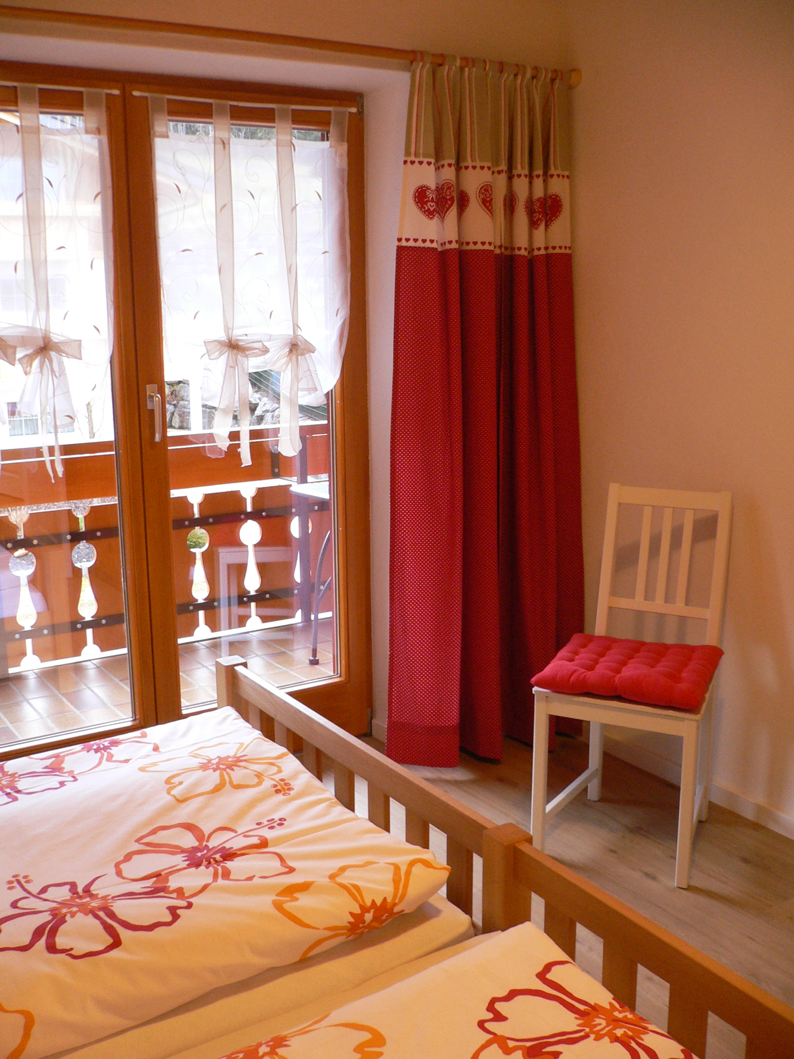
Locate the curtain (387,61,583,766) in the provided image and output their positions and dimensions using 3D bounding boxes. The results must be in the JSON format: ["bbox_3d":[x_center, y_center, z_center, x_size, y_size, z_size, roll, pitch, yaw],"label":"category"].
[{"bbox_3d":[0.284,-0.281,3.096,0.603,1.986,0.203,-8,14,-31],"label":"curtain"}]

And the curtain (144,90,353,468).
[{"bbox_3d":[-0.376,-0.666,2.977,0.573,0.973,0.064,-8,14,-31],"label":"curtain"}]

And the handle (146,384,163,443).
[{"bbox_3d":[-0.650,-0.310,2.868,0.028,0.152,0.053,-8,14,-31],"label":"handle"}]

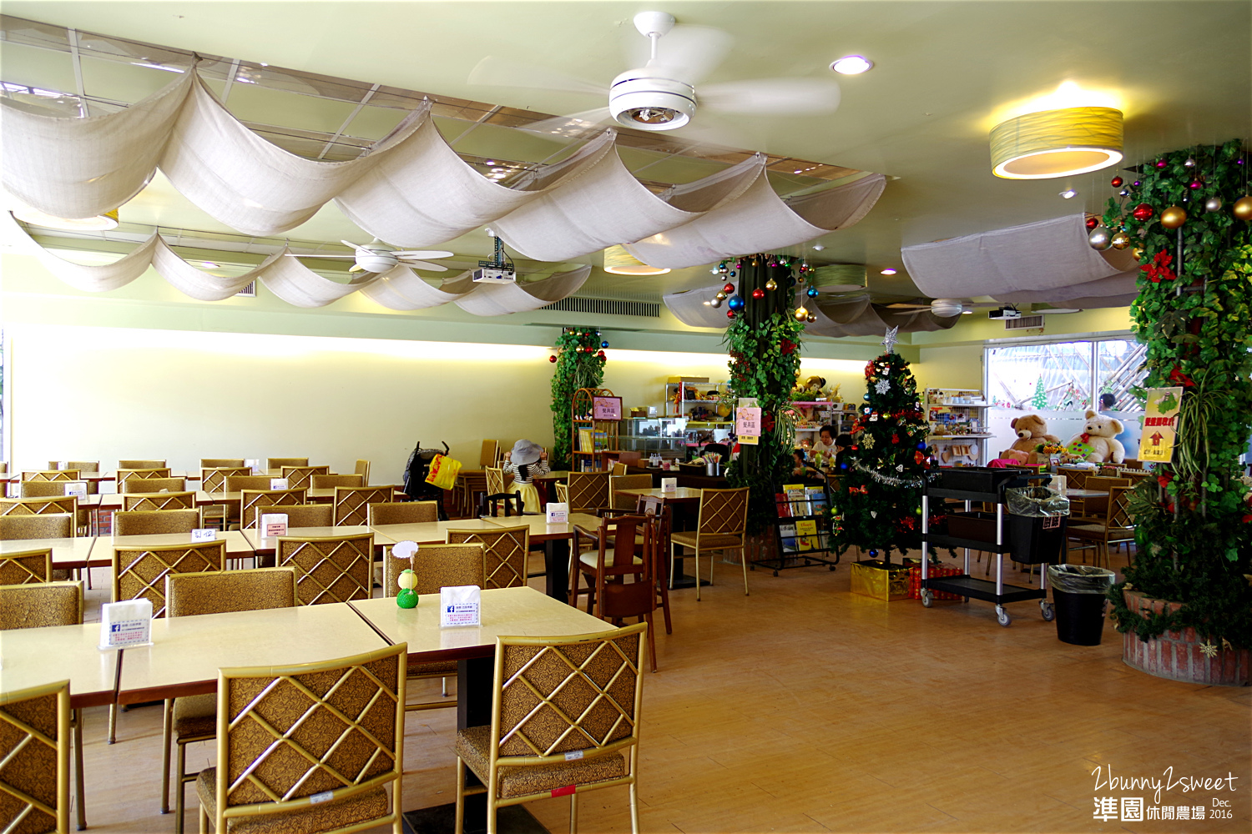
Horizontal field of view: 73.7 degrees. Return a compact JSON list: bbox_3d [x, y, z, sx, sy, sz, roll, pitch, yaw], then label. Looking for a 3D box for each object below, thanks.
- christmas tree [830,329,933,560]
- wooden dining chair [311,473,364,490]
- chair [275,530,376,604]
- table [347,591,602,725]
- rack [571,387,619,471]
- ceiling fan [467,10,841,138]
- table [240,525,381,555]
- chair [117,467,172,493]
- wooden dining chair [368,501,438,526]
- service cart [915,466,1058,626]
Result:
[{"bbox_3d":[2.143,0.281,6.710,1.000,2.020,1.000,1,1,-29],"label":"christmas tree"},{"bbox_3d":[-2.496,0.965,7.330,0.460,0.869,0.510,0,1,-28],"label":"wooden dining chair"},{"bbox_3d":[-1.470,0.963,4.035,0.460,0.843,0.500,1,1,-24],"label":"chair"},{"bbox_3d":[-0.521,1.037,2.823,0.680,0.742,0.680,1,1,-26],"label":"table"},{"bbox_3d":[-0.373,0.520,10.042,0.330,1.710,0.590,1,1,-29],"label":"rack"},{"bbox_3d":[0.105,-1.322,3.177,1.420,0.385,1.420,1,1,-29],"label":"ceiling fan"},{"bbox_3d":[-1.757,1.056,4.742,0.730,0.758,0.780,0,1,-28],"label":"table"},{"bbox_3d":[-4.725,0.922,8.194,0.460,0.860,0.530,0,0,-28],"label":"chair"},{"bbox_3d":[-1.291,0.957,4.995,0.460,0.843,0.500,1,1,-26],"label":"wooden dining chair"},{"bbox_3d":[2.583,0.914,6.025,0.480,1.020,0.820,1,1,-29],"label":"service cart"}]

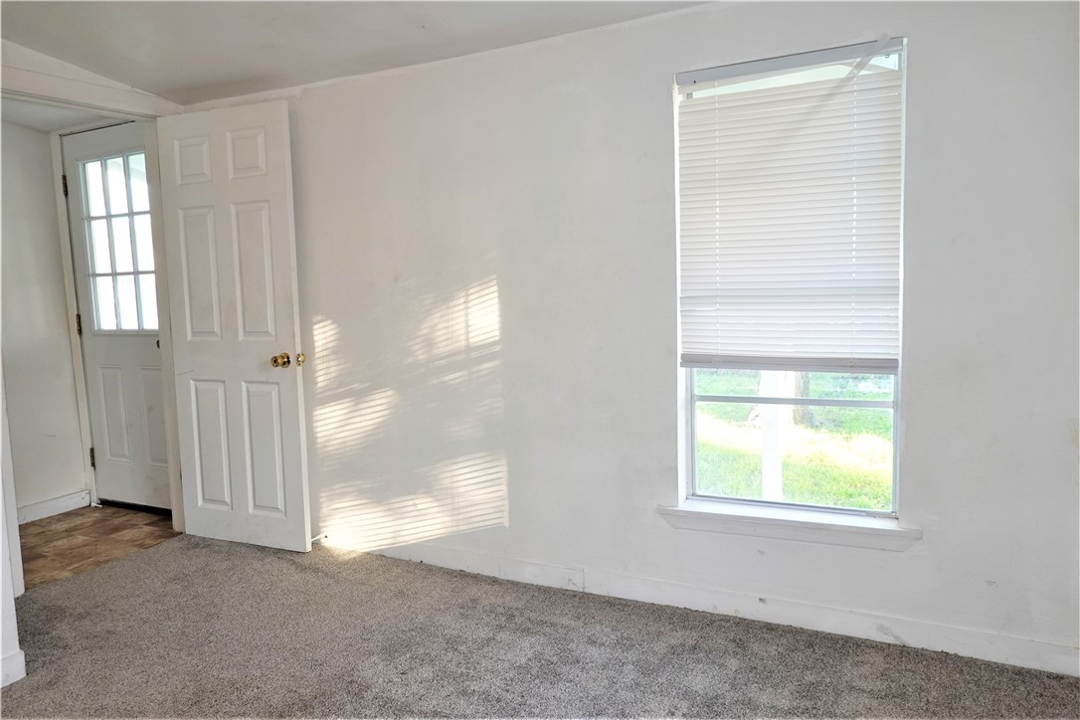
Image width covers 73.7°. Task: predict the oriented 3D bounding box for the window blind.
[{"bbox_3d":[0.810,-0.470,2.399,0.702,1.023,0.042,1,5,26],"label":"window blind"}]

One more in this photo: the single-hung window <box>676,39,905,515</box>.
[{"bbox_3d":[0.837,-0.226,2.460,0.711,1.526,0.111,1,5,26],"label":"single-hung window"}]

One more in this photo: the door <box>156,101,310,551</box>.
[{"bbox_3d":[-1.449,-0.133,3.408,0.758,2.040,0.045,0,5,22],"label":"door"}]

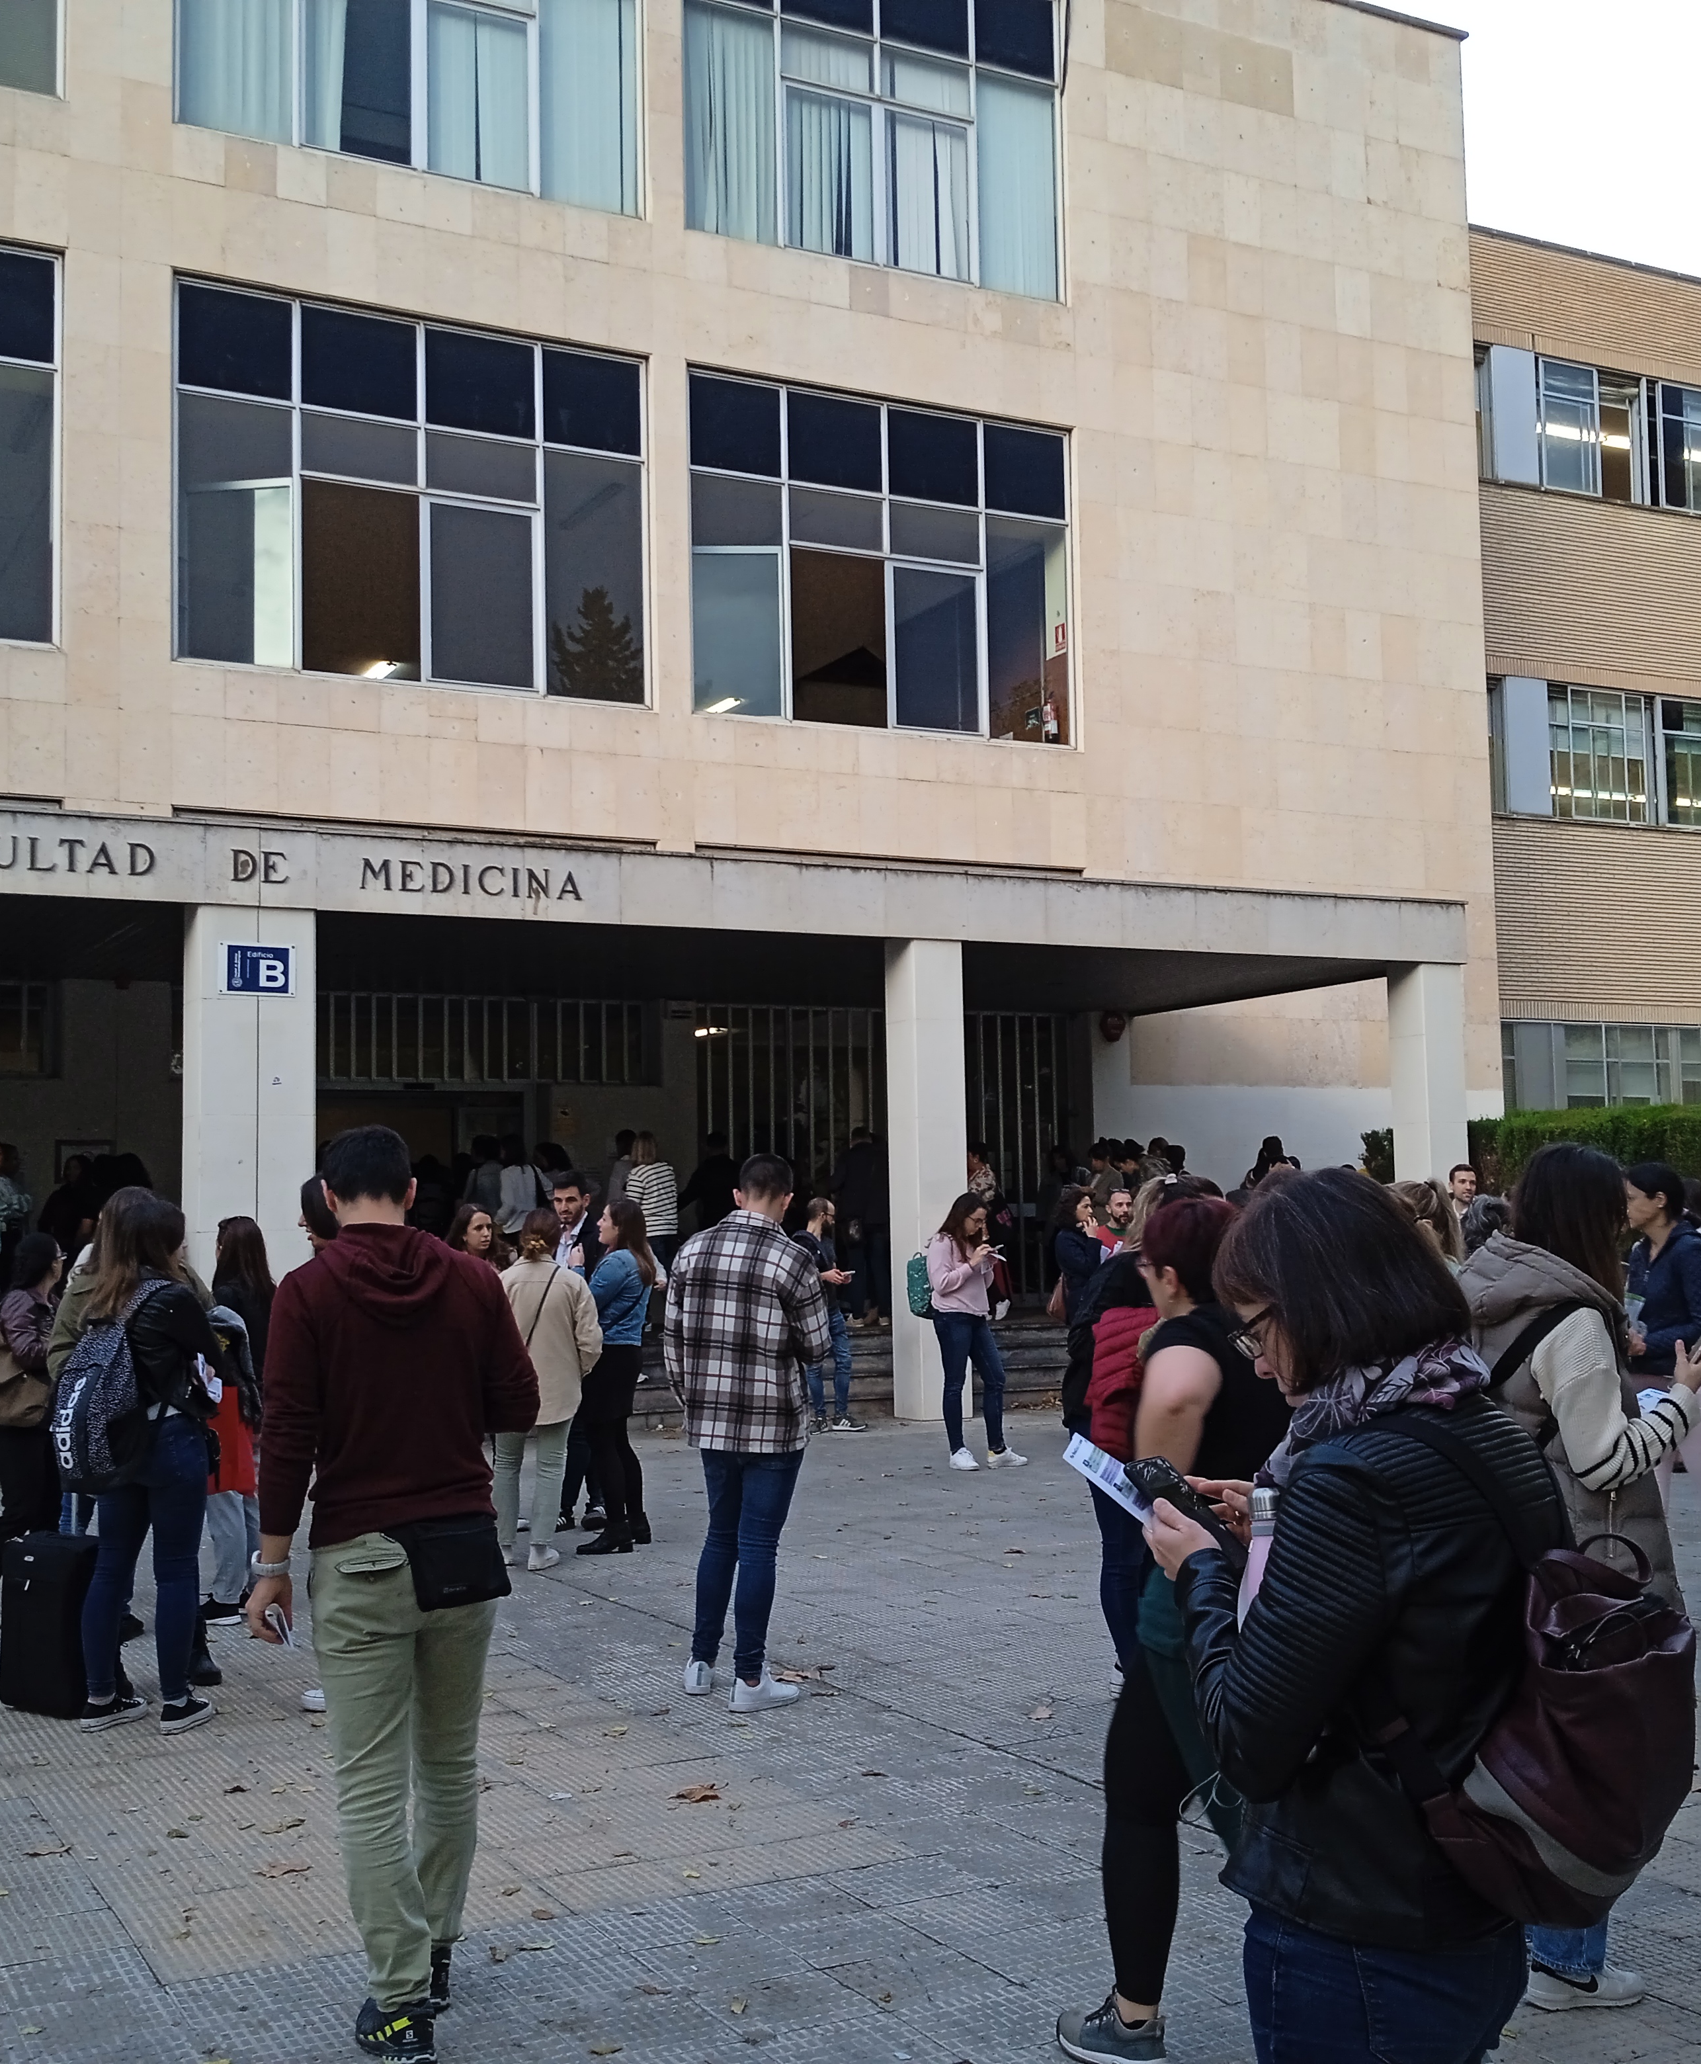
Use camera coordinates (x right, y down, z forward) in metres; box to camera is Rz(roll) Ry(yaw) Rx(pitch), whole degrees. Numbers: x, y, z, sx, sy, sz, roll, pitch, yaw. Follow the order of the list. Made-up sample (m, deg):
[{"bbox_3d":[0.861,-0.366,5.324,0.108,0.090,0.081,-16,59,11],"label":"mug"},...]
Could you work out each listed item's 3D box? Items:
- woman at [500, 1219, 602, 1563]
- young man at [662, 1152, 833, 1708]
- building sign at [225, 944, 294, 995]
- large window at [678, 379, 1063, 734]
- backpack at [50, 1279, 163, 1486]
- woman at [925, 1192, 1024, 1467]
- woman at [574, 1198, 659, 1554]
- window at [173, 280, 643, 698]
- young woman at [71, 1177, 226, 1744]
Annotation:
[{"bbox_3d":[-1.419,1.656,10.456,0.460,1.641,0.310,-2,-5,14],"label":"woman"},{"bbox_3d":[-0.345,1.266,7.280,0.530,1.740,0.380,-1,-5,5],"label":"young man"},{"bbox_3d":[-4.002,-0.416,15.042,0.502,0.345,0.030,1,-5,-26],"label":"building sign"},{"bbox_3d":[0.395,-4.888,23.483,4.522,3.528,0.200,1,-5,-26],"label":"large window"},{"bbox_3d":[-2.326,1.133,6.960,0.330,0.540,0.220,-5,-14,40],"label":"backpack"},{"bbox_3d":[0.771,1.846,13.881,0.420,1.664,0.450,-3,-5,24],"label":"woman"},{"bbox_3d":[-1.131,1.642,10.794,0.370,1.664,0.430,-2,-4,9],"label":"woman"},{"bbox_3d":[-4.103,-5.049,21.267,4.553,3.518,0.200,1,-5,-26],"label":"window"},{"bbox_3d":[-2.240,1.344,7.125,0.460,1.687,0.370,-5,-6,40],"label":"young woman"}]

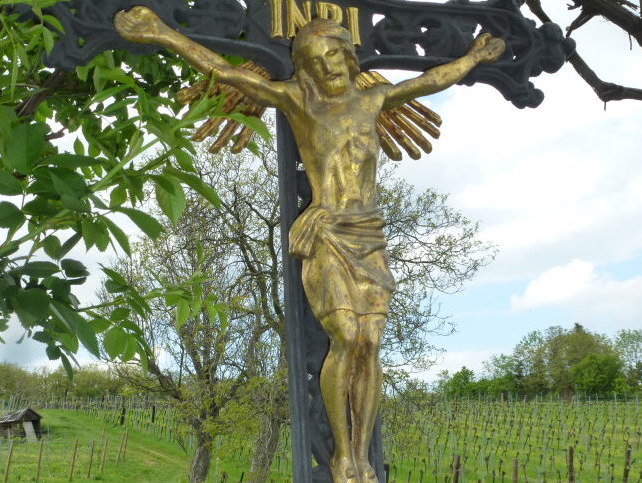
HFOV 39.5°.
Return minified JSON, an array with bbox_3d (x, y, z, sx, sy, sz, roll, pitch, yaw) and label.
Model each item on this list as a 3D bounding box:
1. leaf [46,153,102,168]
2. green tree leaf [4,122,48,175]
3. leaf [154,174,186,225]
[{"bbox_3d":[-0.414,-0.136,1.500,0.100,0.028,0.050,1,-10,-9],"label":"leaf"},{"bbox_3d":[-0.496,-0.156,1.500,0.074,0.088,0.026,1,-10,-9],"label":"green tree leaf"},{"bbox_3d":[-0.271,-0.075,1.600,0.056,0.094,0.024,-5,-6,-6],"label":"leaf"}]

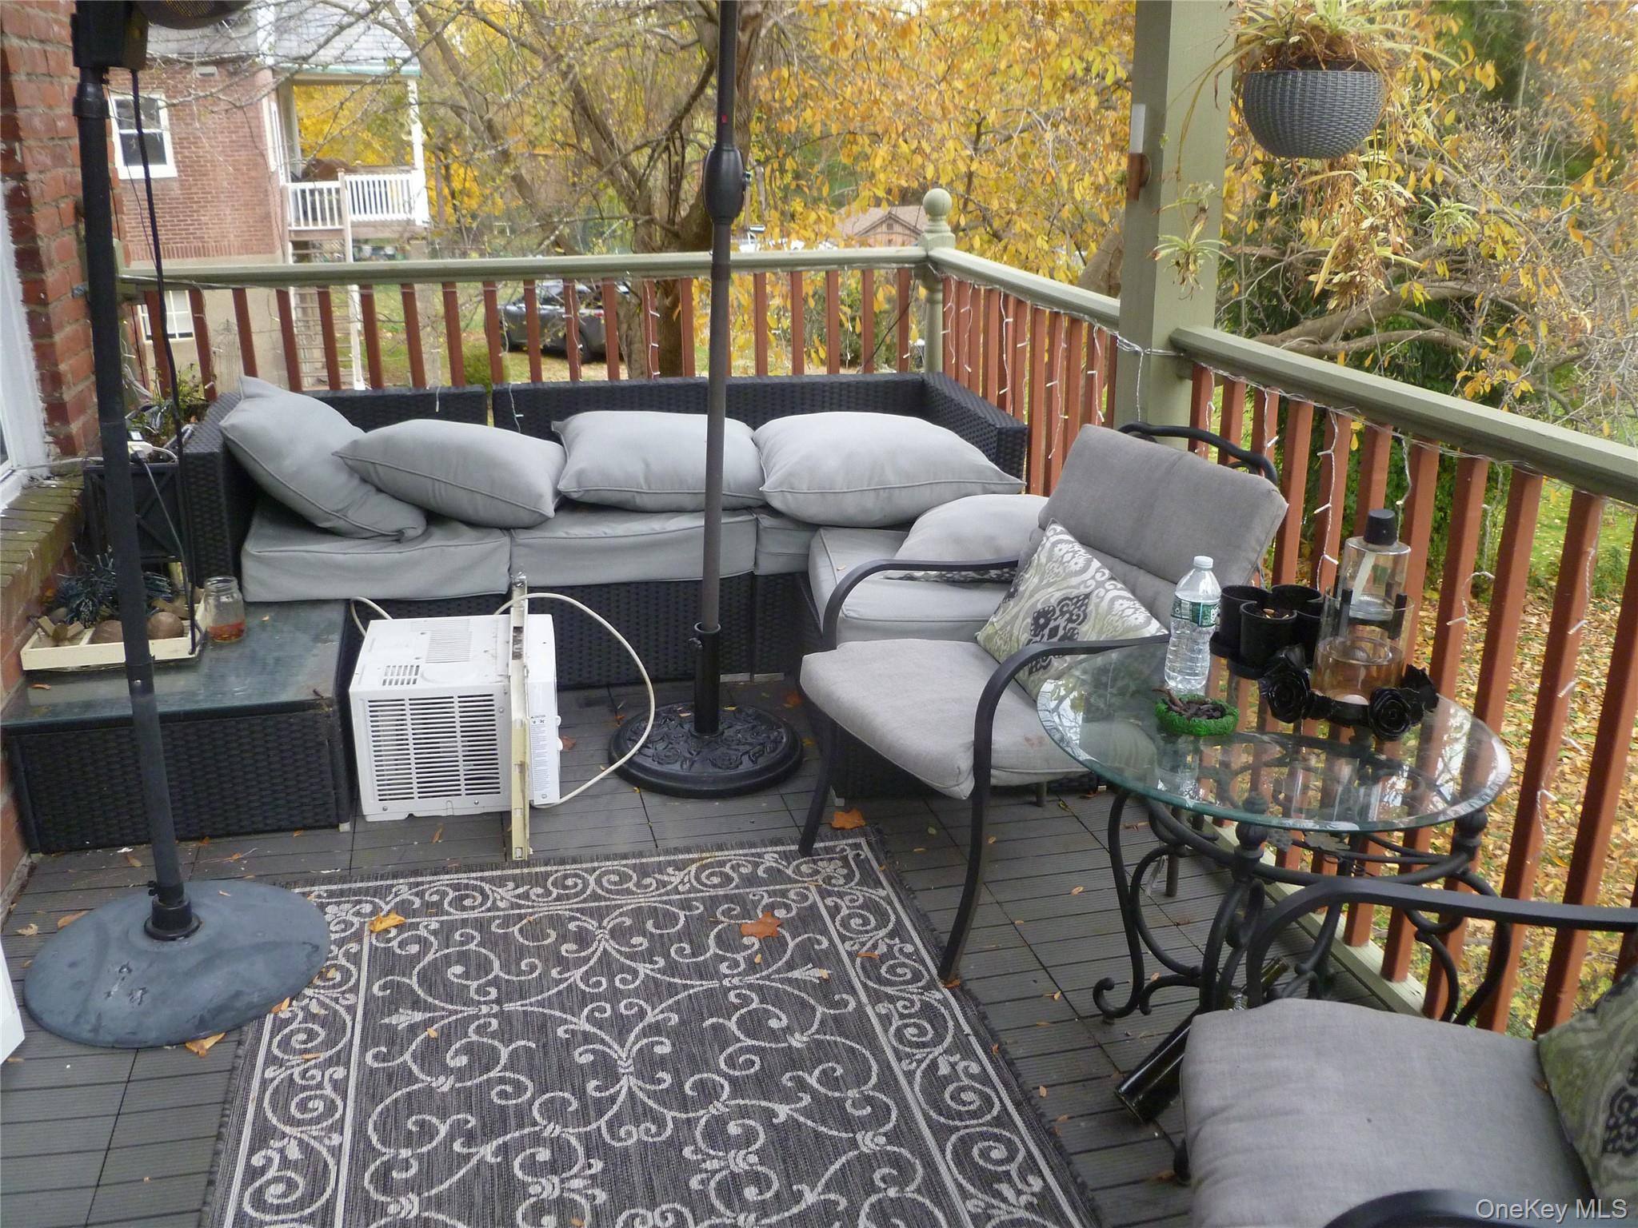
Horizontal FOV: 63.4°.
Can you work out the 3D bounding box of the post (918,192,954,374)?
[{"bbox_3d":[0.385,-0.800,4.635,0.098,1.290,0.098,-5,20,-15],"label":"post"}]

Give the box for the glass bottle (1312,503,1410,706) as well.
[{"bbox_3d":[0.822,-0.013,1.966,0.135,0.268,0.135,-5,20,-15],"label":"glass bottle"}]

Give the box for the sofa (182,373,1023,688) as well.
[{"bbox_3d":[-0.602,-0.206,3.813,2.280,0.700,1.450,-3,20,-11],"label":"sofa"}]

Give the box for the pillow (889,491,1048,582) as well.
[{"bbox_3d":[0.370,-0.214,3.330,0.450,0.145,0.410,0,20,-1],"label":"pillow"}]

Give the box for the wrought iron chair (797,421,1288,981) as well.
[{"bbox_3d":[0.422,0.127,2.642,0.750,0.880,0.580,-9,22,-26],"label":"wrought iron chair"}]

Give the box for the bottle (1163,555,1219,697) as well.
[{"bbox_3d":[0.565,0.016,2.005,0.066,0.203,0.066,-5,20,-15],"label":"bottle"}]

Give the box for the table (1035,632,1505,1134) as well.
[{"bbox_3d":[0.638,0.466,2.025,0.646,0.658,0.646,-5,20,-15],"label":"table"}]

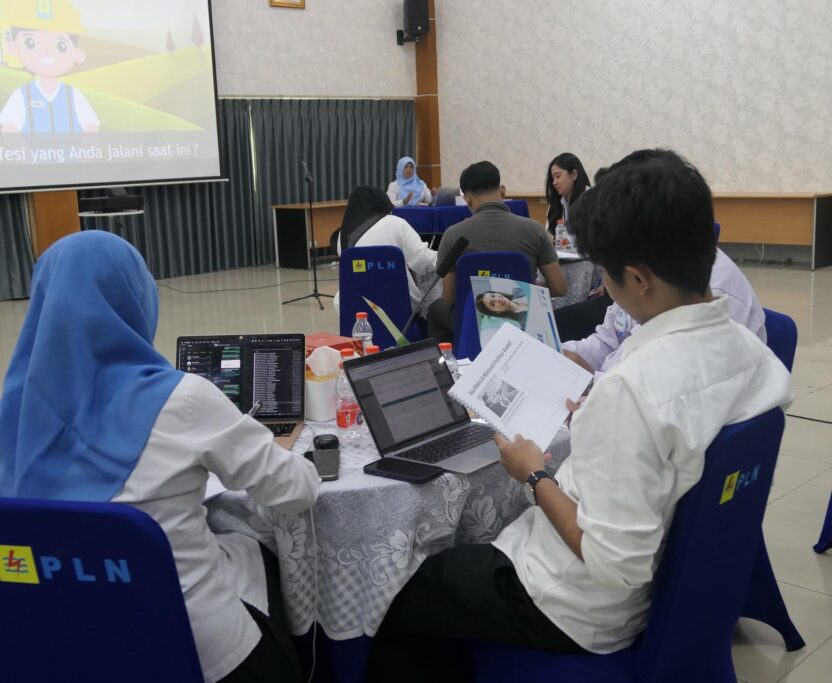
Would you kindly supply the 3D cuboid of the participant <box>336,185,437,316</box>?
[{"bbox_3d":[-0.138,-0.297,5.723,0.540,1.170,0.720,1,11,16],"label":"participant"}]

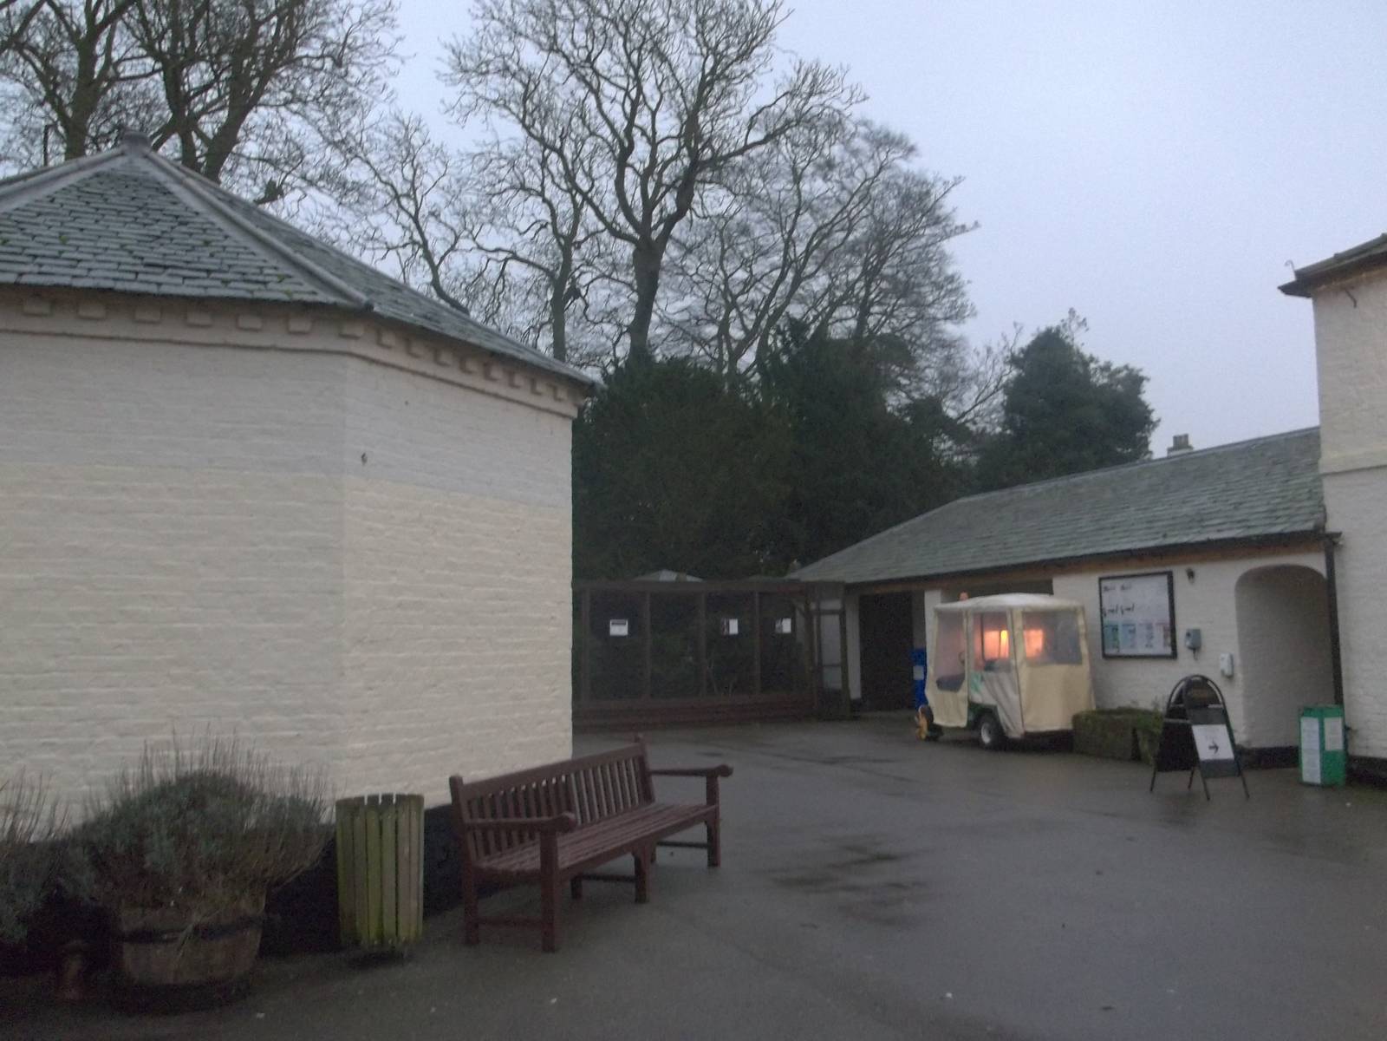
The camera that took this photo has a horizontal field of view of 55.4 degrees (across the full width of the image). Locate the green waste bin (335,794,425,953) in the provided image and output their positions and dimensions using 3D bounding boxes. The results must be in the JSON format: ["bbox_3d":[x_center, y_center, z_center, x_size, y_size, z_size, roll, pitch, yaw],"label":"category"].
[{"bbox_3d":[-1.562,1.750,6.608,0.430,0.750,0.430,1,-6,-13],"label":"green waste bin"}]

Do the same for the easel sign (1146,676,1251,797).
[{"bbox_3d":[4.571,1.940,12.013,0.520,1.071,0.730,2,-6,-24],"label":"easel sign"}]

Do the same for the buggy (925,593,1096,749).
[{"bbox_3d":[4.113,1.947,17.295,1.100,1.900,2.350,1,-6,-18],"label":"buggy"}]

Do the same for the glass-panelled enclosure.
[{"bbox_3d":[-0.559,2.393,23.755,5.102,2.438,2.400,2,-6,-23],"label":"glass-panelled enclosure"}]

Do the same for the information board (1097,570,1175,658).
[{"bbox_3d":[5.297,1.150,15.872,0.070,0.998,1.428,1,-6,-18],"label":"information board"}]

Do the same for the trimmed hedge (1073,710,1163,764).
[{"bbox_3d":[5.057,2.475,15.221,0.500,0.500,1.650,1,-6,-18],"label":"trimmed hedge"}]

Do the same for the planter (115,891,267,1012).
[{"bbox_3d":[-2.224,1.880,5.849,0.680,0.400,0.680,1,-6,-20],"label":"planter"}]

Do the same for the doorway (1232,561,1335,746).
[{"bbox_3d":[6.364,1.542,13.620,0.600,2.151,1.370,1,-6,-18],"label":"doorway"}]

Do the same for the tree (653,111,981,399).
[{"bbox_3d":[4.020,-3.816,41.565,9.947,17.945,9.947,-1,-5,0],"label":"tree"}]

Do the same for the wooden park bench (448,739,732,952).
[{"bbox_3d":[-0.504,1.793,7.757,0.640,0.850,2.500,-2,-6,19],"label":"wooden park bench"}]

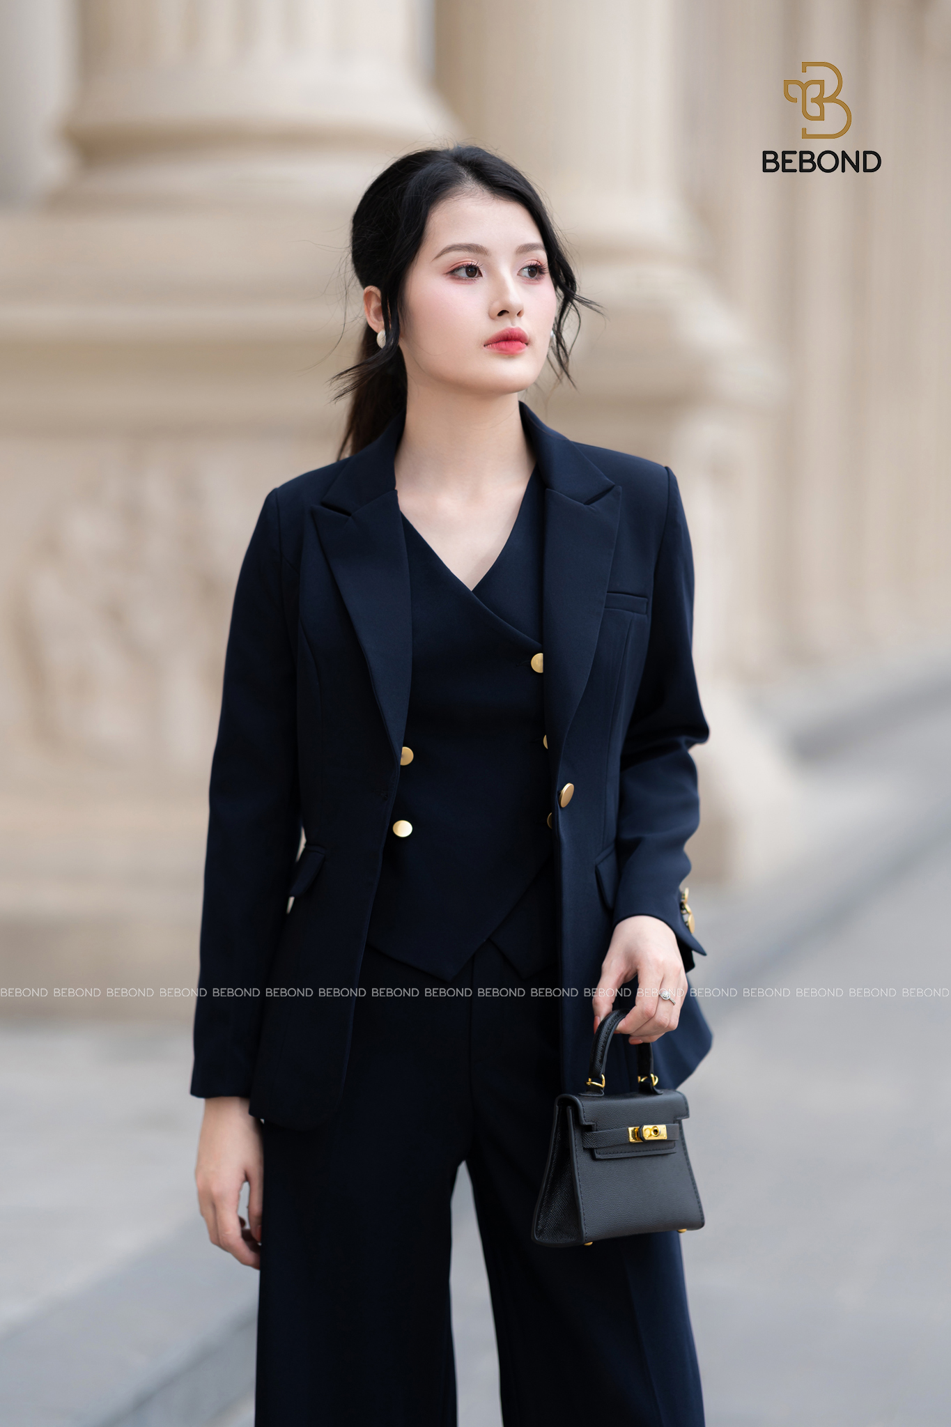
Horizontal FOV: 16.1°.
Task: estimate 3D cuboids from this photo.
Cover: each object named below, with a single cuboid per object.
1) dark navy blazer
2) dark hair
[{"bbox_3d":[-0.022,0.050,3.140,0.475,0.660,0.280,0,3,-4],"label":"dark navy blazer"},{"bbox_3d":[-0.012,-0.365,3.040,0.210,0.295,0.230,-1,3,-27],"label":"dark hair"}]

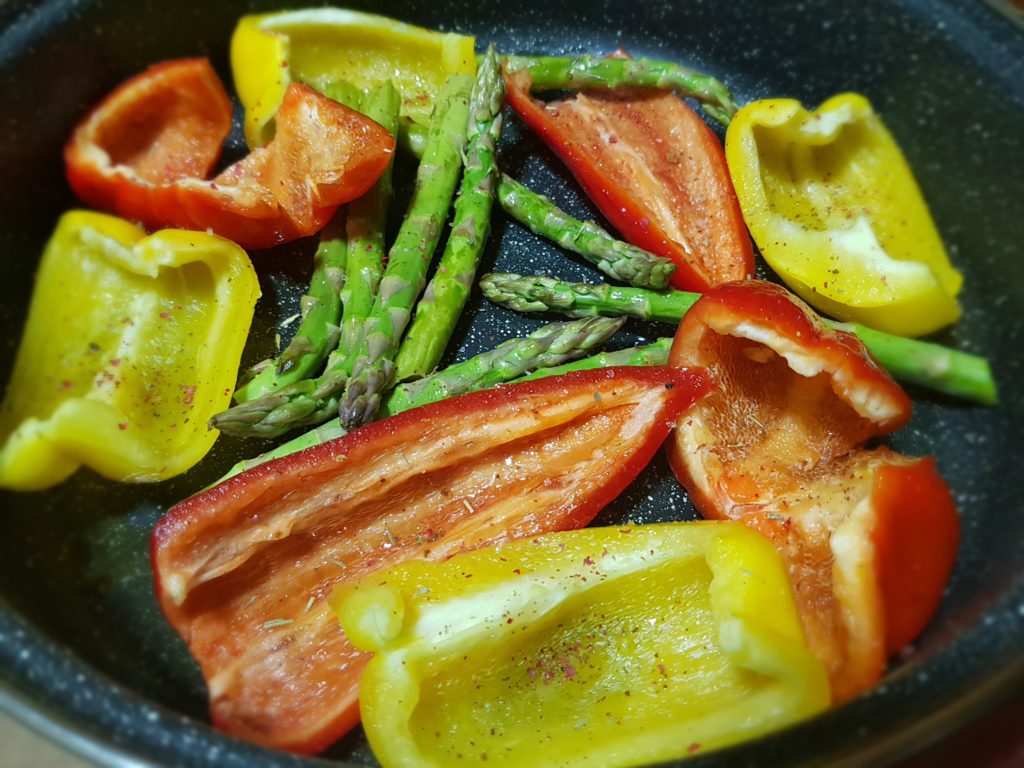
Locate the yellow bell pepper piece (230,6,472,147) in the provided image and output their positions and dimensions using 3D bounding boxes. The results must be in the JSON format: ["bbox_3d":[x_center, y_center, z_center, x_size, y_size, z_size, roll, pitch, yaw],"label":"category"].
[{"bbox_3d":[-0.045,-0.087,0.230,0.070,0.034,0.036,3,55,2],"label":"yellow bell pepper piece"}]

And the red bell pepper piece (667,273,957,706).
[{"bbox_3d":[0.058,0.023,0.156,0.041,0.037,0.076,-11,56,-8],"label":"red bell pepper piece"}]

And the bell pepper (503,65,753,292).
[{"bbox_3d":[0.035,-0.057,0.218,0.042,0.026,0.081,-23,58,-16],"label":"bell pepper"}]

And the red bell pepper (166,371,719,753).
[{"bbox_3d":[-0.011,0.034,0.152,0.110,0.030,0.049,-20,58,-14],"label":"red bell pepper"}]

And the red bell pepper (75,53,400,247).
[{"bbox_3d":[-0.071,-0.063,0.213,0.079,0.036,0.043,1,55,0],"label":"red bell pepper"}]

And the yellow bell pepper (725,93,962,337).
[{"bbox_3d":[0.084,-0.043,0.208,0.043,0.027,0.066,-12,56,-8],"label":"yellow bell pepper"}]

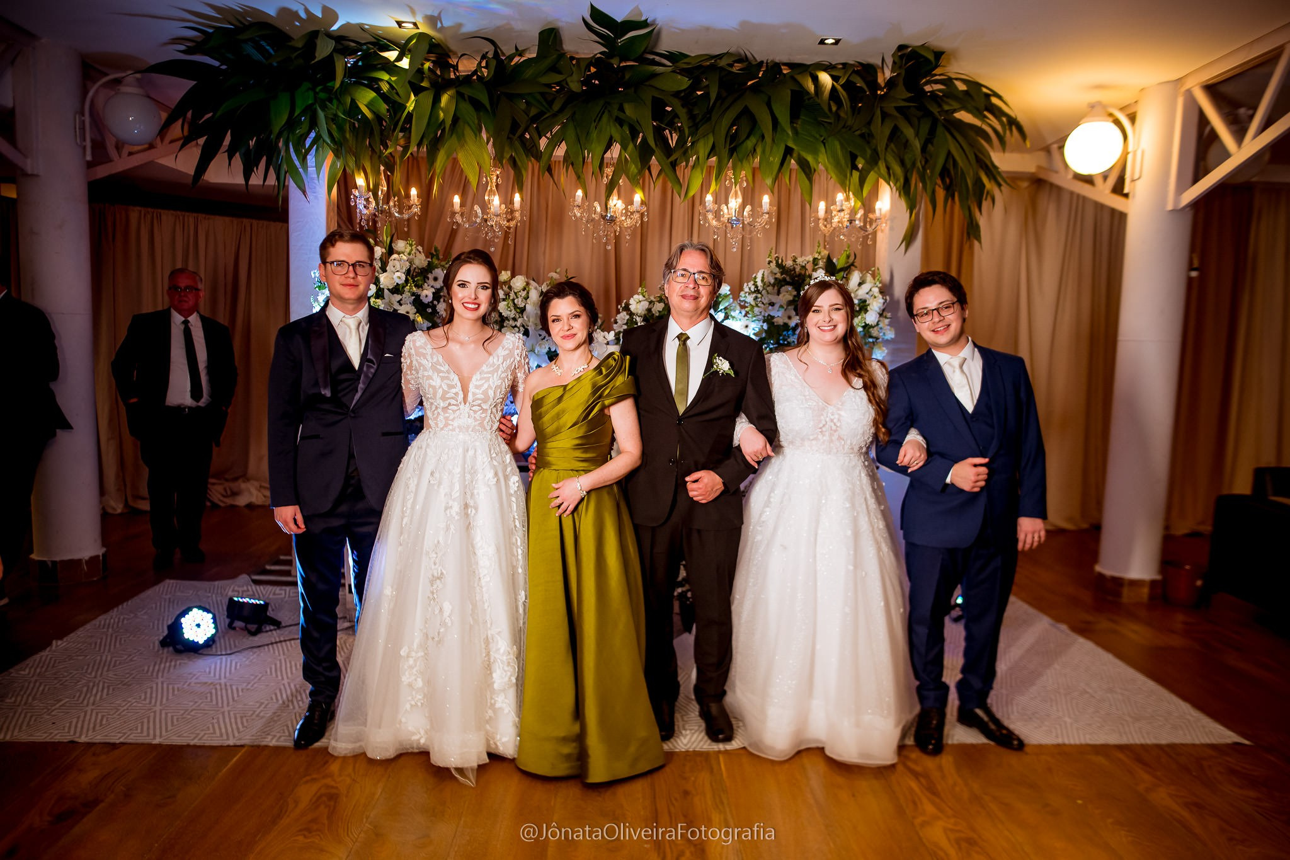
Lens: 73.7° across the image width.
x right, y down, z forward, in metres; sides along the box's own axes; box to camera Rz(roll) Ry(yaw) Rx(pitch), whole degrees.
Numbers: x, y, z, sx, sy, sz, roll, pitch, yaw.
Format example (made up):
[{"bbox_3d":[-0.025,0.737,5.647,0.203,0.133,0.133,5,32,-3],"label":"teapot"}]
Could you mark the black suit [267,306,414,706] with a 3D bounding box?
[{"bbox_3d":[-1.080,0.293,3.077,0.510,1.410,0.330,0,6,-12],"label":"black suit"}]

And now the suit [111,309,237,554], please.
[{"bbox_3d":[-2.817,0.017,5.185,0.662,1.518,0.360,-2,6,-28],"label":"suit"}]

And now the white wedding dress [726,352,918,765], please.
[{"bbox_3d":[0.649,0.425,3.154,0.680,1.380,0.620,2,6,5],"label":"white wedding dress"}]

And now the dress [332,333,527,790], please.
[{"bbox_3d":[-0.728,0.374,2.954,0.677,1.419,0.650,0,6,-10],"label":"dress"}]

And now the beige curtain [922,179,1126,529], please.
[{"bbox_3d":[2.974,-0.597,6.817,1.479,2.762,0.200,3,6,11],"label":"beige curtain"}]

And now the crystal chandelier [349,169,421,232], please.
[{"bbox_3d":[-1.418,-1.262,4.700,0.400,0.450,0.400,1,6,-2],"label":"crystal chandelier"}]

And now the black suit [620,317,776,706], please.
[{"bbox_3d":[0.195,0.316,3.175,0.560,1.410,0.340,2,6,2],"label":"black suit"}]

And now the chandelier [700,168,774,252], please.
[{"bbox_3d":[0.454,-1.136,4.407,0.400,0.445,0.400,1,6,0],"label":"chandelier"}]

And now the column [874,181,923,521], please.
[{"bbox_3d":[1.402,-0.360,4.873,0.210,2.650,0.230,1,6,-2],"label":"column"}]

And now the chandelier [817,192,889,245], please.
[{"bbox_3d":[1.162,-1.245,4.850,0.410,0.450,0.410,1,6,-2],"label":"chandelier"}]

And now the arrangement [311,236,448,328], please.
[{"bbox_3d":[-1.400,-0.736,4.550,0.700,0.600,0.580,1,6,-2],"label":"arrangement"}]

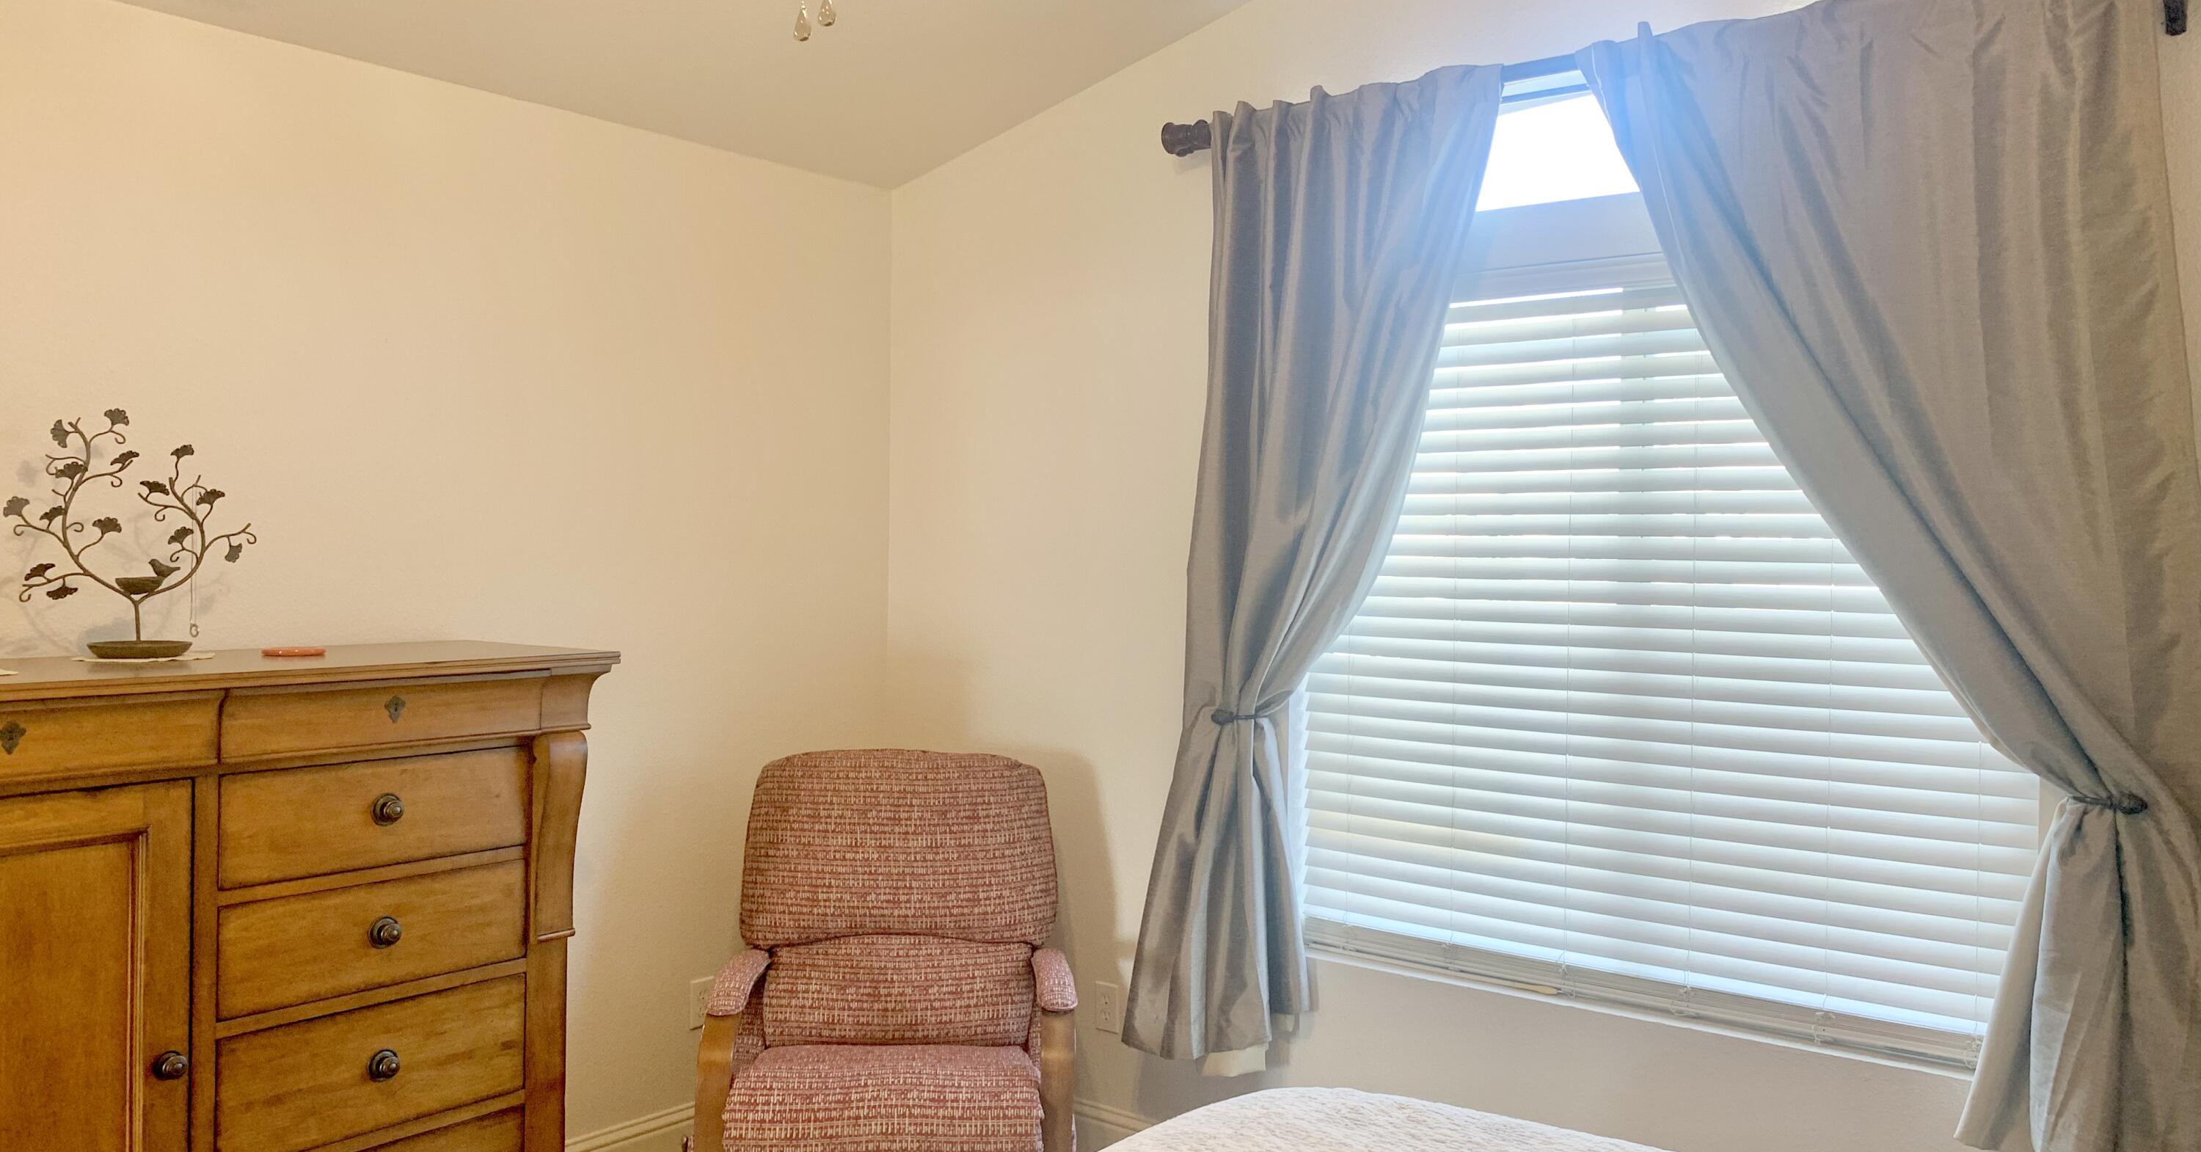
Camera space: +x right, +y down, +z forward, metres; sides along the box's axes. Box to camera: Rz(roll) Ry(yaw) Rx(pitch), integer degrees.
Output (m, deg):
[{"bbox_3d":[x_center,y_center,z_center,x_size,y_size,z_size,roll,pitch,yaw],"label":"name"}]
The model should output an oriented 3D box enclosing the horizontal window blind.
[{"bbox_3d":[1.036,0.109,3.254,1.450,1.465,0.060,2,1,38],"label":"horizontal window blind"}]

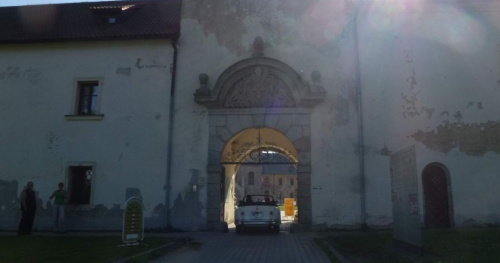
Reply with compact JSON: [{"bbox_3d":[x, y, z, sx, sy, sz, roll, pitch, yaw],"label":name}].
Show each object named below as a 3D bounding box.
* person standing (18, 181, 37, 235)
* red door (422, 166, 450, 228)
[{"bbox_3d":[-7.348,2.531,11.451,0.520,1.752,0.400,10,-14,-42],"label":"person standing"},{"bbox_3d":[6.627,2.288,12.354,0.985,2.281,0.200,0,-10,5],"label":"red door"}]

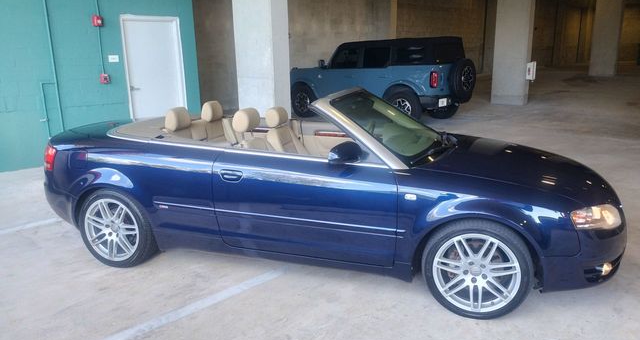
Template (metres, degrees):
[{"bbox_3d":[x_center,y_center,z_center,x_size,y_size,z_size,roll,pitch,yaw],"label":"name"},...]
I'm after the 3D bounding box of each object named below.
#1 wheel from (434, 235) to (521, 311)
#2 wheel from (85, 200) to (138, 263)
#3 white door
[{"bbox_3d":[0.962,0.607,2.848,0.495,0.495,0.190,4,13,17],"label":"wheel"},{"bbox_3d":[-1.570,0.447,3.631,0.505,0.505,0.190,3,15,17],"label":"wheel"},{"bbox_3d":[-2.793,-1.474,7.925,0.973,2.200,0.100,-12,18,-38],"label":"white door"}]

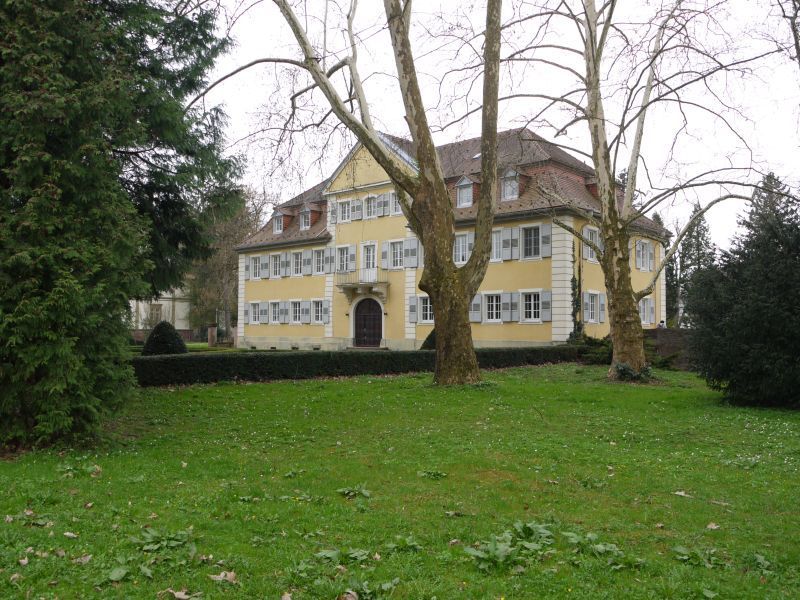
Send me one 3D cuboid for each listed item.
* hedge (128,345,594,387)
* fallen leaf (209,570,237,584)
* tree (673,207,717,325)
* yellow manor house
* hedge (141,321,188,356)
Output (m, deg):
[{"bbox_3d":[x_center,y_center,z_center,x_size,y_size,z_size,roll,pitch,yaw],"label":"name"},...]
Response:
[{"bbox_3d":[0.412,2.347,30.639,1.100,0.850,23.718,-2,-4,42],"label":"hedge"},{"bbox_3d":[-1.115,1.743,4.936,0.175,0.045,0.140,1,-3,0],"label":"fallen leaf"},{"bbox_3d":[24.748,-1.734,65.715,4.300,12.588,4.300,-2,-4,44],"label":"tree"},{"bbox_3d":[1.957,-3.612,56.913,31.537,14.924,13.844,-2,-4,44],"label":"yellow manor house"},{"bbox_3d":[-9.281,1.764,30.957,1.950,1.874,1.950,-2,-4,44],"label":"hedge"}]

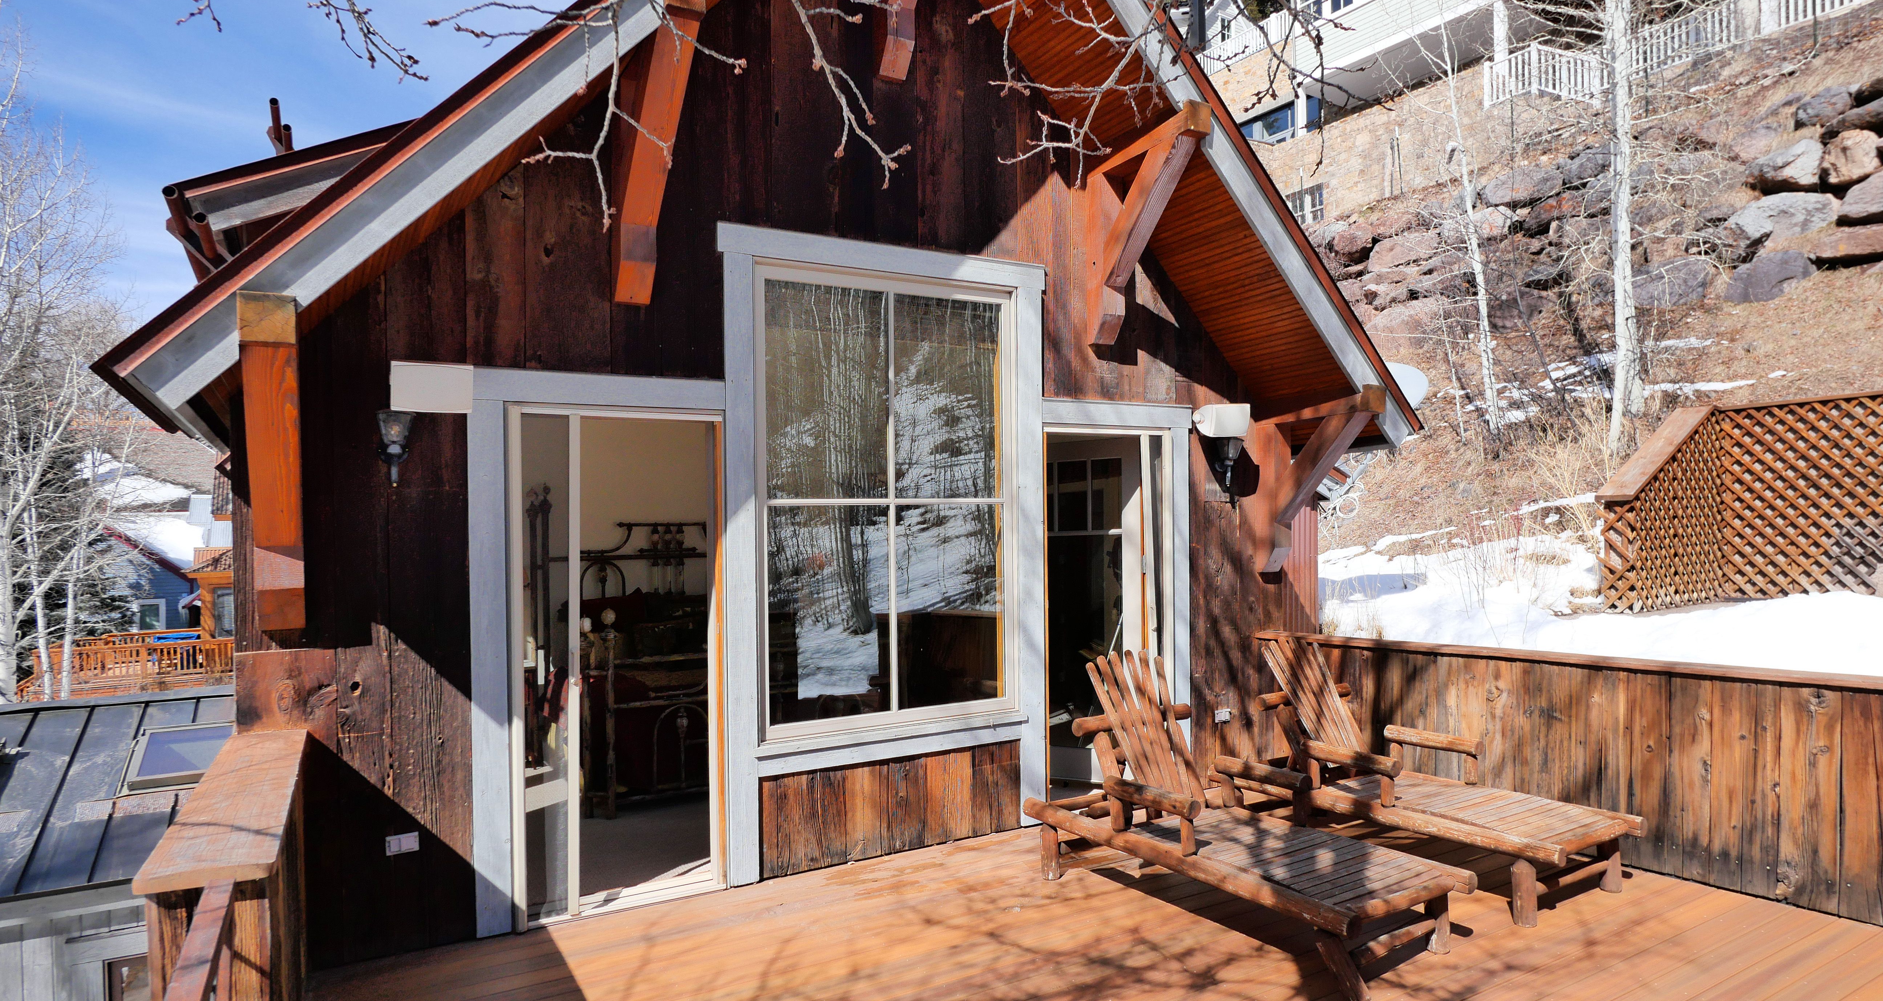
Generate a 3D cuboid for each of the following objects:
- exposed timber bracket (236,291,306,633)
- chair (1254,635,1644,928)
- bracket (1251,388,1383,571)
[{"bbox_3d":[-2.251,-0.078,3.196,0.150,1.090,0.780,0,-1,-31],"label":"exposed timber bracket"},{"bbox_3d":[2.229,1.205,4.596,0.750,1.000,1.800,0,-2,-33],"label":"chair"},{"bbox_3d":[2.258,-0.100,5.667,0.150,1.090,0.780,0,-1,-31],"label":"bracket"}]

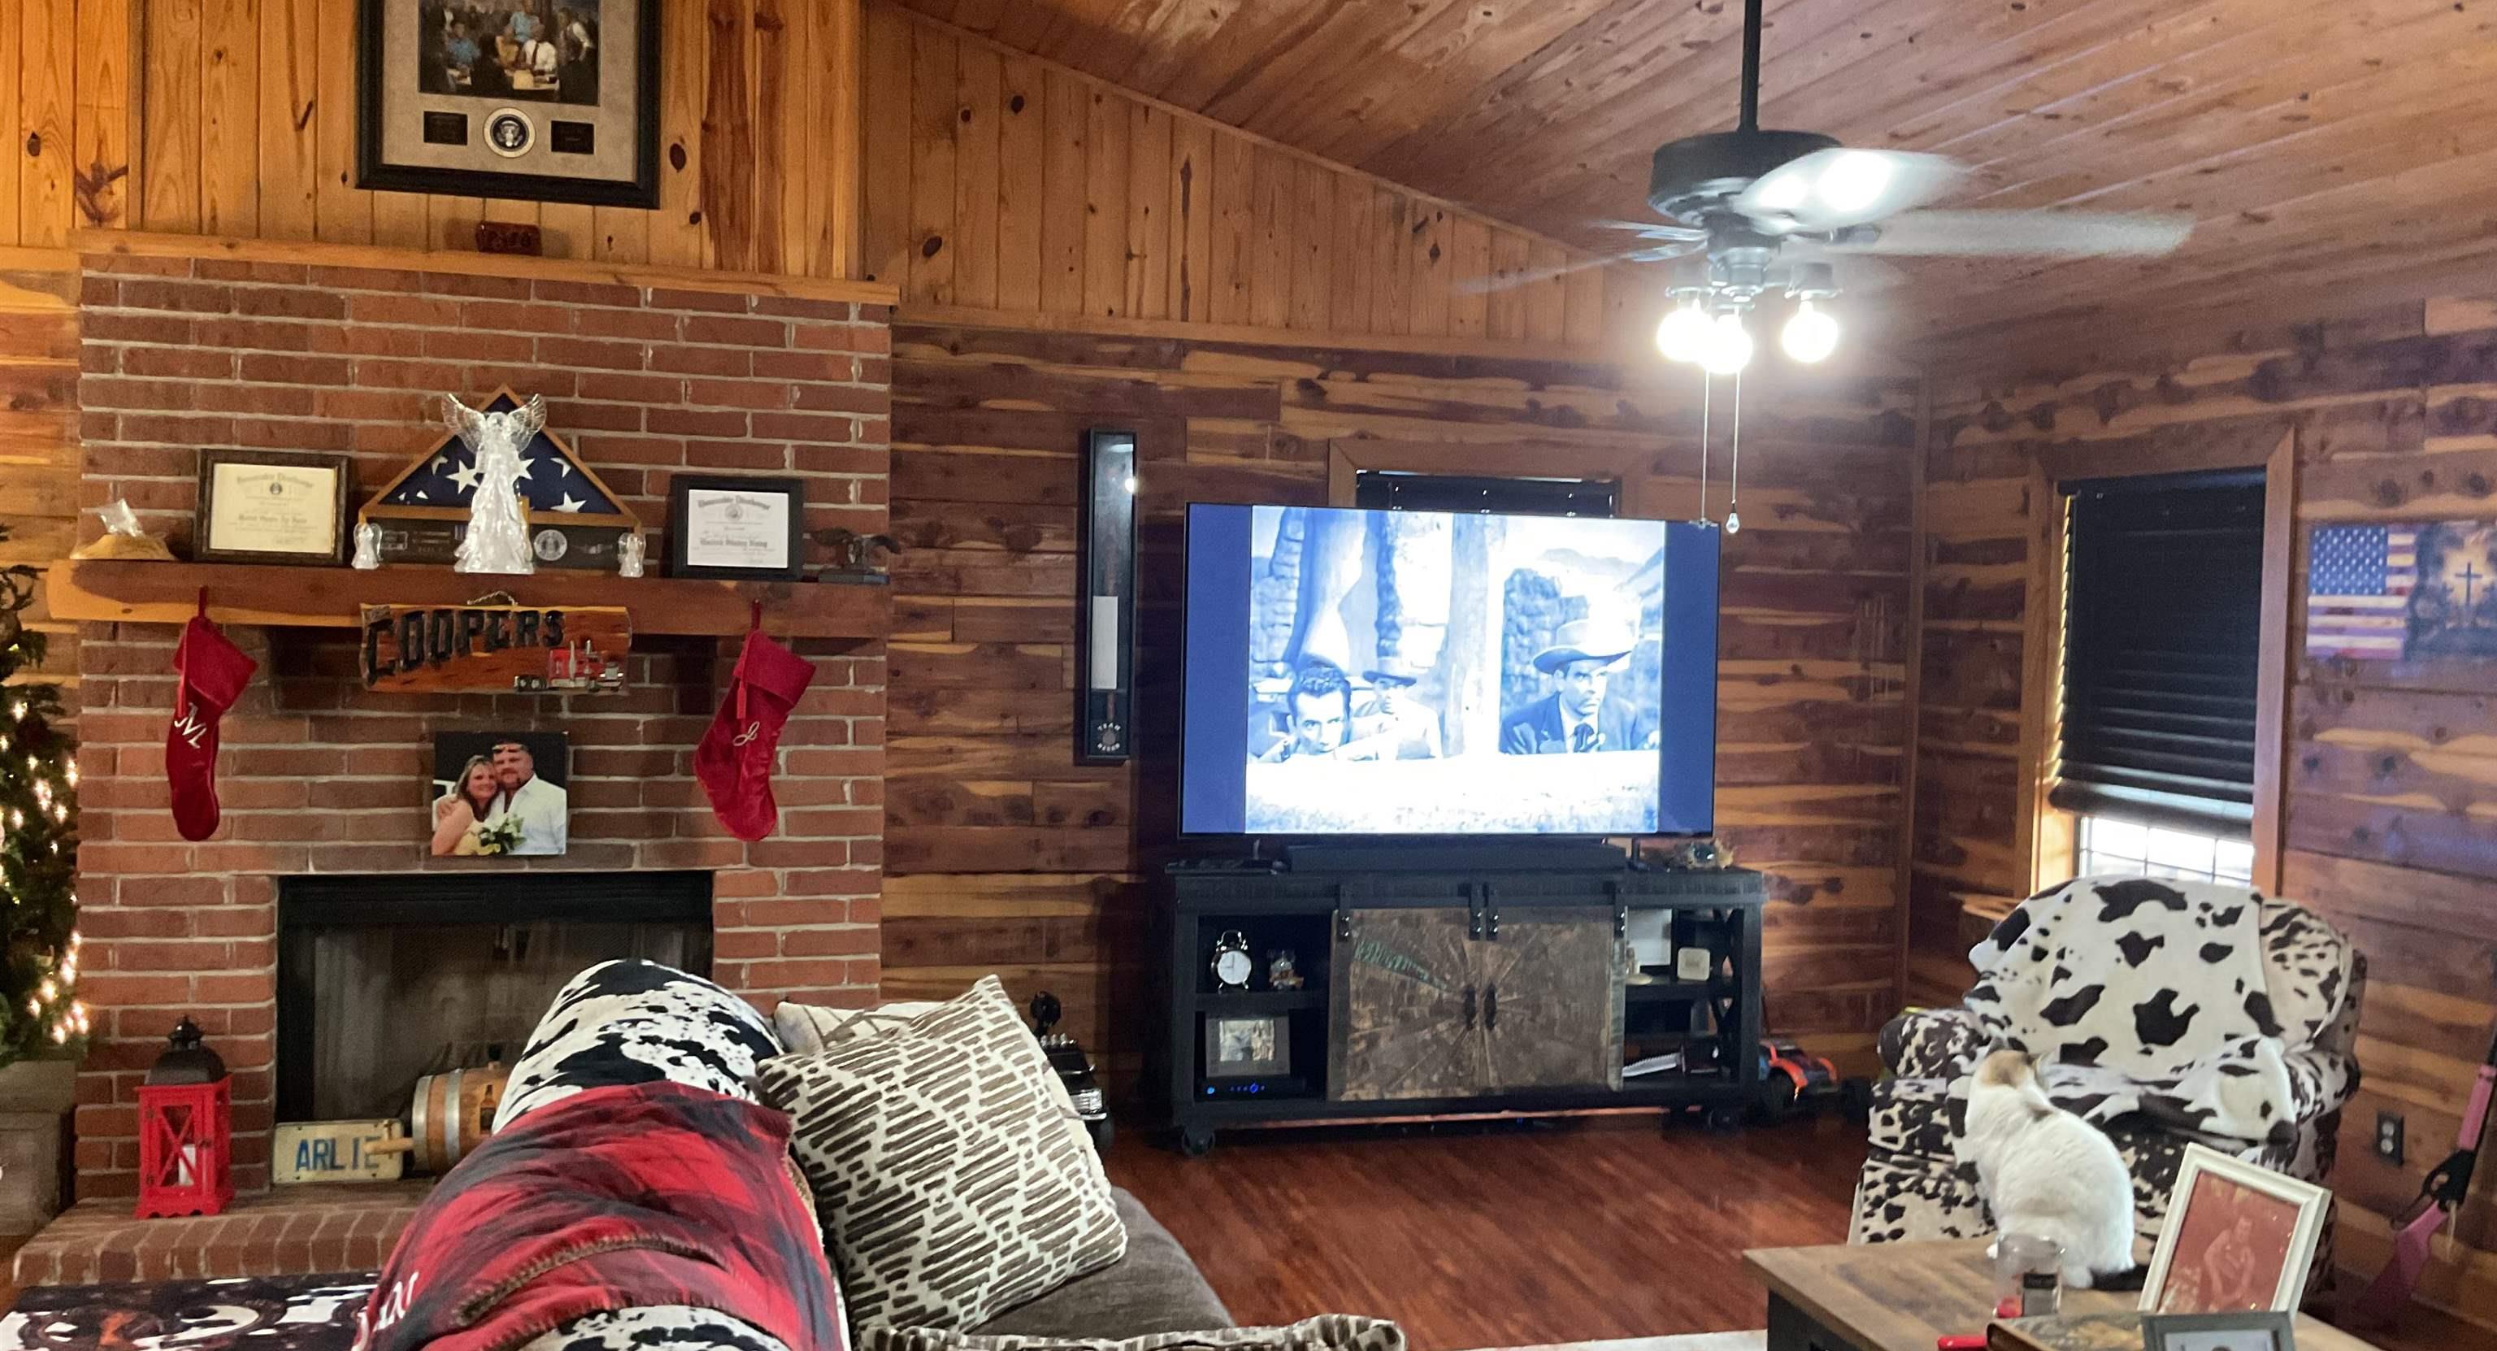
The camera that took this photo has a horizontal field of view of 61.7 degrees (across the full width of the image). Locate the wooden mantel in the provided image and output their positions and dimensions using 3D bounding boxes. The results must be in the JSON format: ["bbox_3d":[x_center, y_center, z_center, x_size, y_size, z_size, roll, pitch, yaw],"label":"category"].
[{"bbox_3d":[-1.800,-0.179,4.992,1.850,0.135,0.225,1,2,-14],"label":"wooden mantel"}]

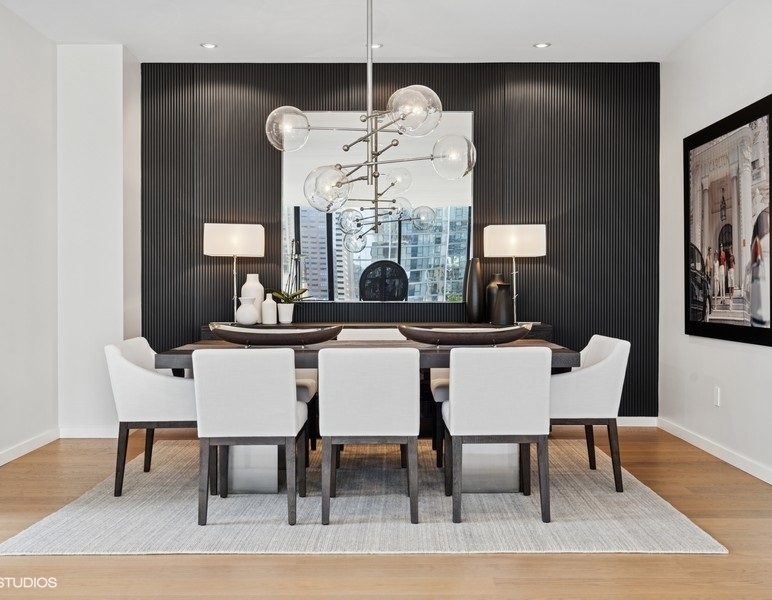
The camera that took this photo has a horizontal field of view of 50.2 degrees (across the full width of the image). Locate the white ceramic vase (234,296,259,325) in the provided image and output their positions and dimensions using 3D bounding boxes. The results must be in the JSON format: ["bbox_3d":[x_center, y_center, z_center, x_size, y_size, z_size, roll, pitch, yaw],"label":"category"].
[{"bbox_3d":[-1.029,0.087,6.171,0.171,0.209,0.171,0,1,0],"label":"white ceramic vase"}]

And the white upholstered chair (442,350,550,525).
[{"bbox_3d":[0.528,0.620,4.065,0.467,0.821,0.618,0,1,0],"label":"white upholstered chair"}]

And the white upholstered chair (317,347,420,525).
[{"bbox_3d":[-0.074,0.623,4.057,0.467,0.821,0.618,0,1,0],"label":"white upholstered chair"}]

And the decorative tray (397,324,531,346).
[{"bbox_3d":[0.451,0.203,4.700,0.760,0.135,0.270,0,1,0],"label":"decorative tray"}]

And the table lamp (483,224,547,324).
[{"bbox_3d":[0.973,-0.187,6.219,0.422,0.733,0.301,0,1,0],"label":"table lamp"}]

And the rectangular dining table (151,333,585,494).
[{"bbox_3d":[-0.090,0.644,4.698,2.151,0.759,1.026,0,1,0],"label":"rectangular dining table"}]

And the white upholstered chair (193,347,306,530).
[{"bbox_3d":[-0.643,0.628,4.050,0.475,0.822,0.630,0,1,0],"label":"white upholstered chair"}]

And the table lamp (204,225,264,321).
[{"bbox_3d":[-1.135,-0.192,6.200,0.430,0.750,0.240,0,1,0],"label":"table lamp"}]

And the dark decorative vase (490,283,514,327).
[{"bbox_3d":[0.860,0.033,6.070,0.165,0.308,0.165,0,1,0],"label":"dark decorative vase"}]

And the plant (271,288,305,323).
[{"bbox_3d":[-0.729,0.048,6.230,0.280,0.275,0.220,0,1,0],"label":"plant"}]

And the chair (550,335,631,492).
[{"bbox_3d":[0.998,0.610,4.665,0.612,0.818,0.602,0,1,0],"label":"chair"}]

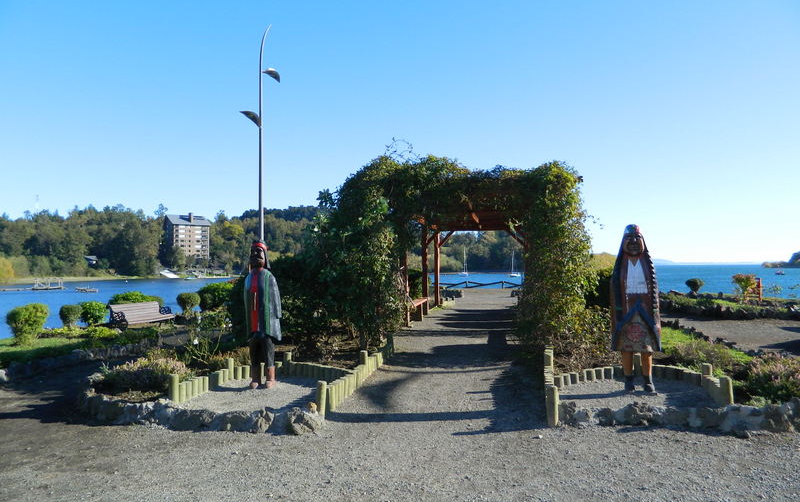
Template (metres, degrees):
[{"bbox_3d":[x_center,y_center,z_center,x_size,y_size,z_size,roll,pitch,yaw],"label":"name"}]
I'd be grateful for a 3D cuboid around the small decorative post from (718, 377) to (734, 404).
[{"bbox_3d":[3.323,1.416,5.848,0.110,0.310,0.110,0,-1,0],"label":"small decorative post"}]

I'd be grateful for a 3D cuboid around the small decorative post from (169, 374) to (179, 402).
[{"bbox_3d":[-2.503,1.517,6.400,0.104,0.315,0.104,0,-1,-6],"label":"small decorative post"}]

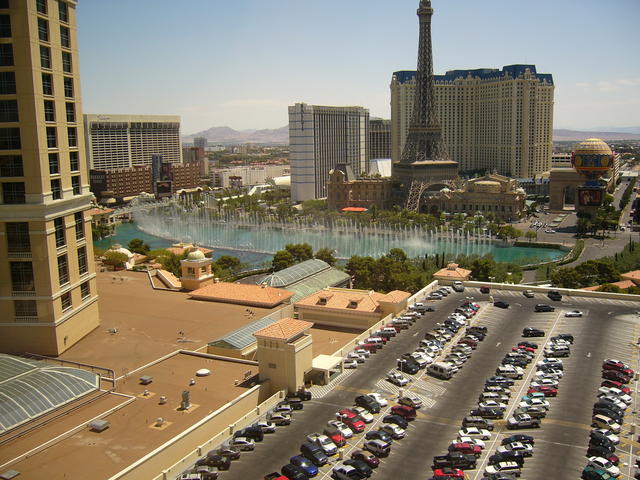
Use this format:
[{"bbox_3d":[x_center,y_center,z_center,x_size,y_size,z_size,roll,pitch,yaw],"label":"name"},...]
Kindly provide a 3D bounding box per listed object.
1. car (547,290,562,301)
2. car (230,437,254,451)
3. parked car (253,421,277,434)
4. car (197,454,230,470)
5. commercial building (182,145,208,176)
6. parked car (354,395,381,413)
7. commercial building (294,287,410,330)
[{"bbox_3d":[64.626,15.433,177.722,1.938,1.785,4.845,-1,9,-1],"label":"car"},{"bbox_3d":[-11.822,30.079,95.166,4.655,1.416,1.783,-1,9,1],"label":"car"},{"bbox_3d":[-8.870,28.853,99.747,4.300,1.430,1.760,0,9,4],"label":"parked car"},{"bbox_3d":[-14.628,30.900,89.583,4.628,1.639,1.784,-1,9,1],"label":"car"},{"bbox_3d":[-147.624,-88.421,786.409,28.000,45.500,20.000,3,10,27],"label":"commercial building"},{"bbox_3d":[8.011,27.478,108.608,1.881,1.627,4.830,-7,11,-33],"label":"parked car"},{"bbox_3d":[9.211,16.669,171.383,22.700,7.400,23.000,3,10,27],"label":"commercial building"}]

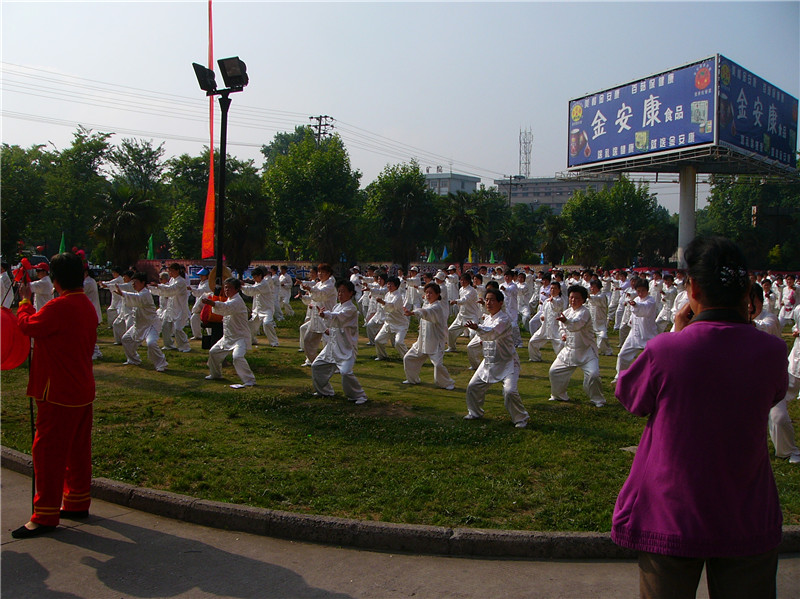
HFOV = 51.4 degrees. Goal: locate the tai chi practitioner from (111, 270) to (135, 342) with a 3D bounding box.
[{"bbox_3d":[-5.054,0.171,15.200,0.680,1.360,0.600,0,2,-20],"label":"tai chi practitioner"}]

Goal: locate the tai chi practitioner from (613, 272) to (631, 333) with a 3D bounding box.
[{"bbox_3d":[5.101,0.047,18.976,0.680,1.371,0.570,0,3,-25],"label":"tai chi practitioner"}]

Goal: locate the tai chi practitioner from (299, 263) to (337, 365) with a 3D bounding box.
[{"bbox_3d":[-1.171,0.233,12.100,0.720,1.528,0.660,-1,3,-38],"label":"tai chi practitioner"}]

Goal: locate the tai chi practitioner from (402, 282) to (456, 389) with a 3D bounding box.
[{"bbox_3d":[0.363,0.432,10.221,0.680,1.270,0.570,0,3,-25],"label":"tai chi practitioner"}]

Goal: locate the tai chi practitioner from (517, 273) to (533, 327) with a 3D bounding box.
[{"bbox_3d":[3.015,0.055,20.300,0.620,1.404,0.620,-1,3,-38],"label":"tai chi practitioner"}]

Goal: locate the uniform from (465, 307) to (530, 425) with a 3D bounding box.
[{"bbox_3d":[0.936,0.637,8.066,0.580,1.102,0.700,-2,4,-45],"label":"uniform"}]

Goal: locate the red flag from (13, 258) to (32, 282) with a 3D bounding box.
[{"bbox_3d":[-2.293,-0.176,5.050,0.130,0.146,0.080,1,2,0],"label":"red flag"}]

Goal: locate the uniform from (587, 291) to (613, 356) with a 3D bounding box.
[{"bbox_3d":[3.462,0.418,14.500,0.550,1.110,0.560,0,2,-28],"label":"uniform"}]

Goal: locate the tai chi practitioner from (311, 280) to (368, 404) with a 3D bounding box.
[{"bbox_3d":[-0.684,0.466,9.400,0.740,1.351,0.720,-1,3,-38],"label":"tai chi practitioner"}]

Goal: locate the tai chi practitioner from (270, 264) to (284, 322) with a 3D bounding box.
[{"bbox_3d":[-3.312,-0.174,22.300,0.620,1.475,0.600,-1,3,-38],"label":"tai chi practitioner"}]

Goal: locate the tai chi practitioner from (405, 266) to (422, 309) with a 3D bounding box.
[{"bbox_3d":[0.314,-0.150,20.914,0.600,1.360,0.550,4,4,44],"label":"tai chi practitioner"}]

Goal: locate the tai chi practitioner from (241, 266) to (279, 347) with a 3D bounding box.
[{"bbox_3d":[-2.728,0.126,16.142,0.700,1.554,0.750,-1,3,-31],"label":"tai chi practitioner"}]

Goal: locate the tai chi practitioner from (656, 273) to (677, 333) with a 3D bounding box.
[{"bbox_3d":[5.545,0.201,17.300,0.580,1.400,0.550,0,2,-28],"label":"tai chi practitioner"}]

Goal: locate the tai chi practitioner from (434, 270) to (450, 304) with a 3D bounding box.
[{"bbox_3d":[0.898,0.164,17.560,0.600,1.509,0.650,0,3,-28],"label":"tai chi practitioner"}]

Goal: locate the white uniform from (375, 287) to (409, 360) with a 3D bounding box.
[{"bbox_3d":[-0.133,0.360,12.982,0.550,1.127,0.600,-1,4,-36],"label":"white uniform"}]

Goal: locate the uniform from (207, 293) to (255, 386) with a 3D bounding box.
[{"bbox_3d":[-2.081,0.474,10.207,0.550,1.121,0.650,-1,4,-37],"label":"uniform"}]

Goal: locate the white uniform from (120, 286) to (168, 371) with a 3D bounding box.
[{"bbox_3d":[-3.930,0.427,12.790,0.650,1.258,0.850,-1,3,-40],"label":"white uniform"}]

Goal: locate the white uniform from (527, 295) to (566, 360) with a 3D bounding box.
[{"bbox_3d":[2.279,0.440,13.024,0.620,1.037,0.550,4,4,44],"label":"white uniform"}]

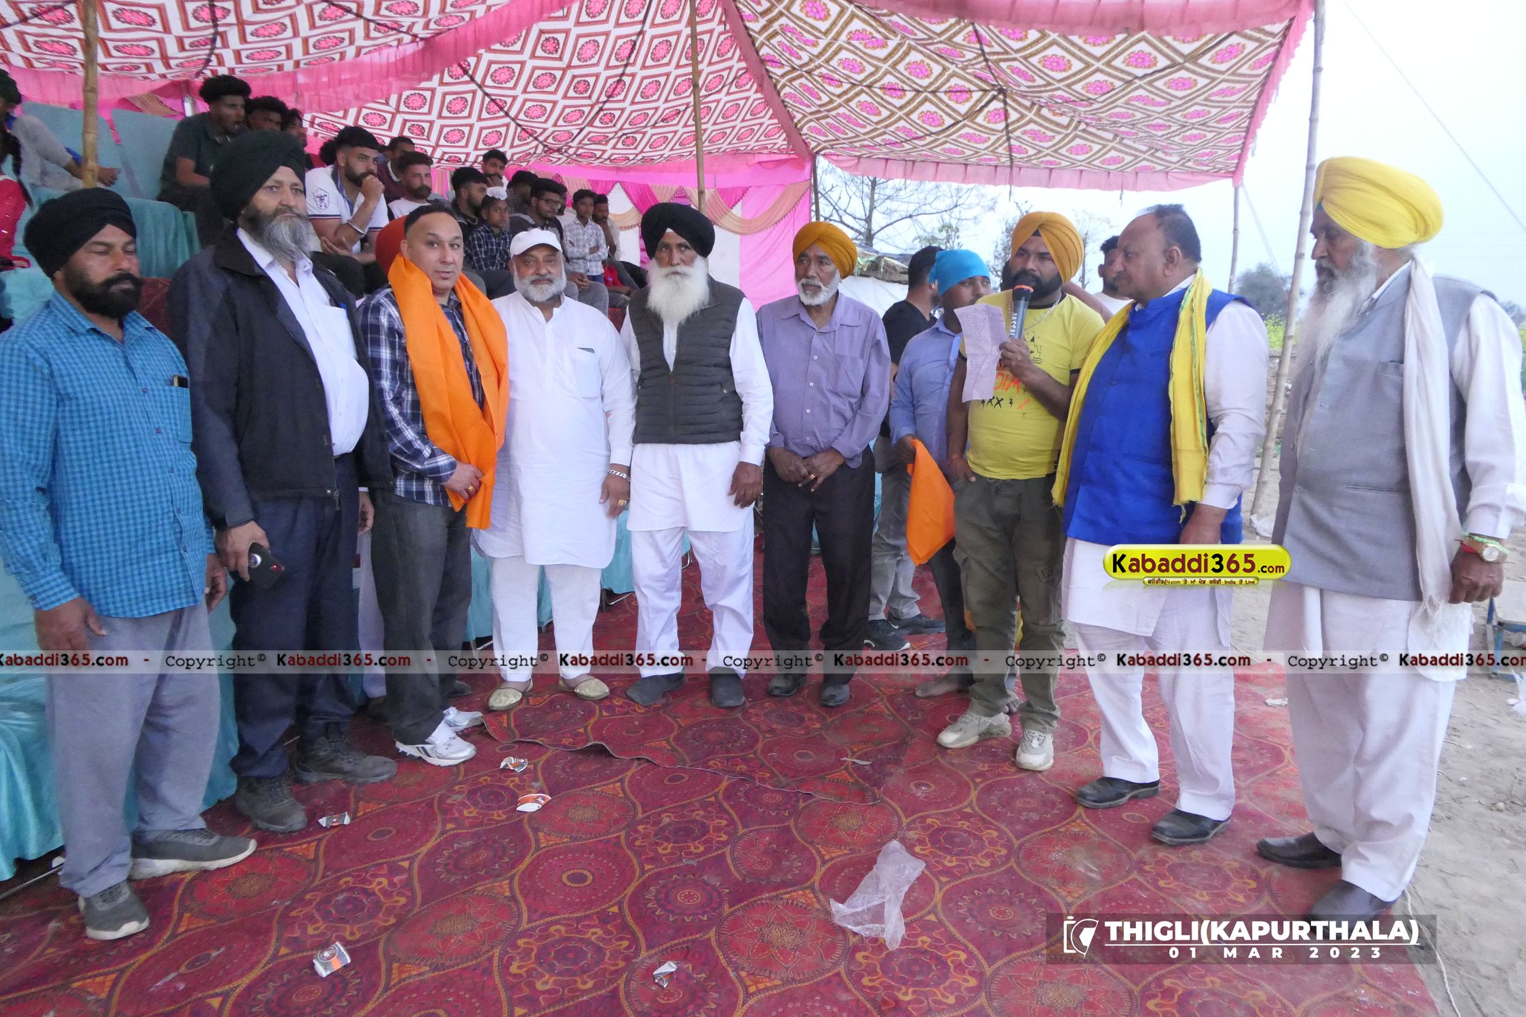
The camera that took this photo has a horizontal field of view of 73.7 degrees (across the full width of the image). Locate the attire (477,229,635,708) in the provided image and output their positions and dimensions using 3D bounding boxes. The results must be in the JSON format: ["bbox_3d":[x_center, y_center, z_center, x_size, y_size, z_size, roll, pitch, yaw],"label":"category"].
[{"bbox_3d":[-0.761,-0.138,3.753,0.580,1.725,0.380,-1,11,-9],"label":"attire"}]

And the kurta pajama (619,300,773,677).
[{"bbox_3d":[-0.249,-0.048,3.803,0.565,1.434,0.320,2,11,8],"label":"kurta pajama"}]

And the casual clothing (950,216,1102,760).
[{"bbox_3d":[0.852,-0.052,3.301,0.520,1.749,0.420,6,13,26],"label":"casual clothing"}]

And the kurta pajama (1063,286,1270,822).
[{"bbox_3d":[1.128,0.144,2.851,0.420,1.502,0.590,-6,13,-27],"label":"kurta pajama"}]

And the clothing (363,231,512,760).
[{"bbox_3d":[-1.078,-0.079,3.343,0.380,1.765,0.520,10,15,41],"label":"clothing"}]

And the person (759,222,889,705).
[{"bbox_3d":[0.227,-0.161,3.801,0.500,1.762,0.340,3,12,15],"label":"person"}]

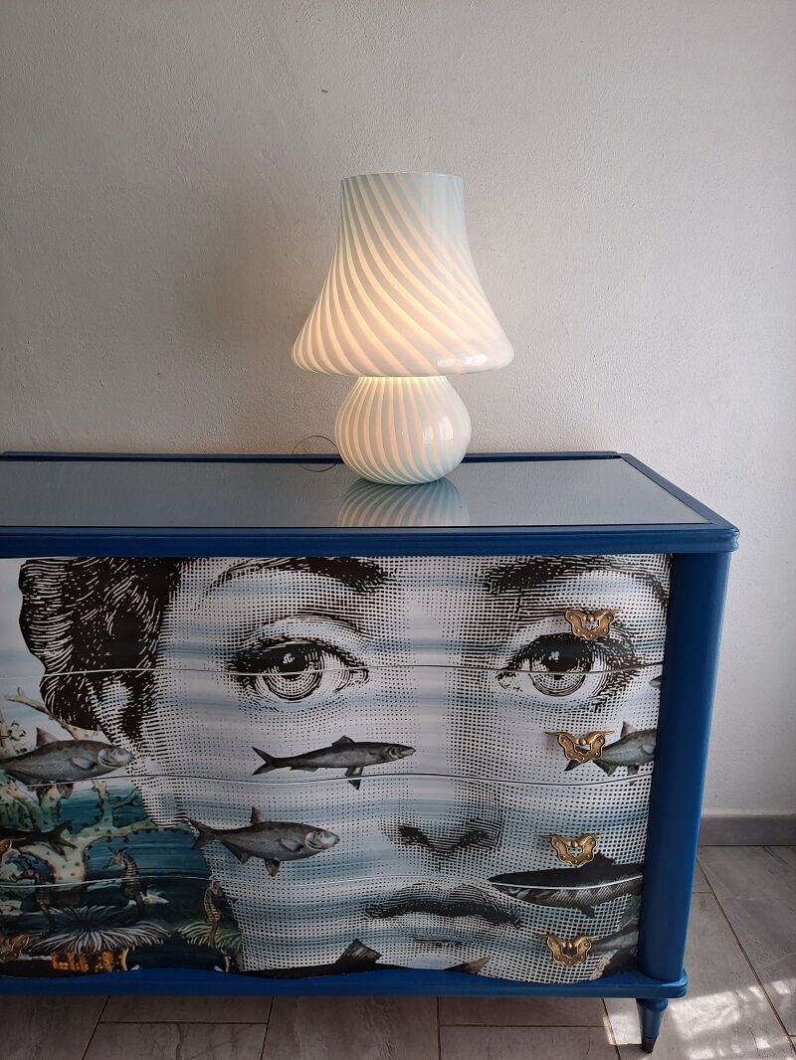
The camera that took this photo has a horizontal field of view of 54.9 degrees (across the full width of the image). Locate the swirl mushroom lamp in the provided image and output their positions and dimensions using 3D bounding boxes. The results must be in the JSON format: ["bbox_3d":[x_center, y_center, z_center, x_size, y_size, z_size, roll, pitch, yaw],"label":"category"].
[{"bbox_3d":[0.007,-0.306,1.212,0.348,0.451,0.348,0,17,1],"label":"swirl mushroom lamp"}]

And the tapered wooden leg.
[{"bbox_3d":[0.421,0.806,1.272,0.052,0.150,0.052,0,17,1],"label":"tapered wooden leg"}]

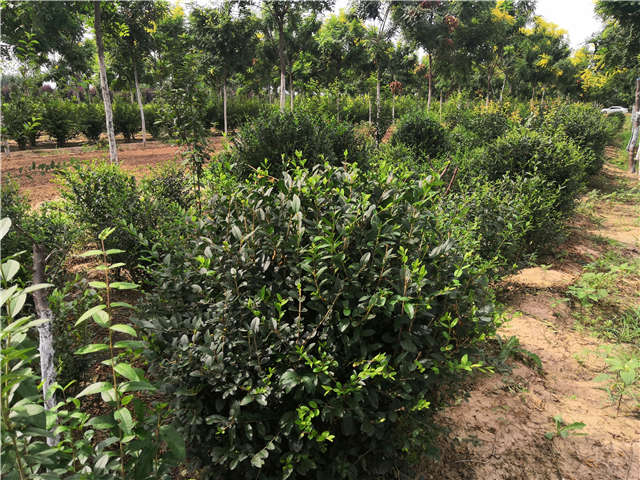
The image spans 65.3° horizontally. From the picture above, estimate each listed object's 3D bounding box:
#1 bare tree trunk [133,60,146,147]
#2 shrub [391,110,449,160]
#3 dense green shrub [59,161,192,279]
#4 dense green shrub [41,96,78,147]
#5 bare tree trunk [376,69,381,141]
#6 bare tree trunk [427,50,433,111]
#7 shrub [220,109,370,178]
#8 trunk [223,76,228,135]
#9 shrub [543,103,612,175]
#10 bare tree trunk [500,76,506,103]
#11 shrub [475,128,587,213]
[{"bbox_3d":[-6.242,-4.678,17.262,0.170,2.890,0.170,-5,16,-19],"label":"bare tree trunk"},{"bbox_3d":[2.140,-2.069,10.738,1.300,1.350,1.300,3,16,11],"label":"shrub"},{"bbox_3d":[-1.913,-0.256,4.910,1.250,0.970,1.250,-6,17,-21],"label":"dense green shrub"},{"bbox_3d":[-9.345,-4.235,17.908,1.350,1.690,1.350,-8,17,-26],"label":"dense green shrub"},{"bbox_3d":[2.095,-4.769,17.876,0.120,2.730,0.120,2,16,6],"label":"bare tree trunk"},{"bbox_3d":[4.116,-5.302,18.766,0.140,3.280,0.140,3,16,11],"label":"bare tree trunk"},{"bbox_3d":[-0.337,-1.120,7.161,1.950,1.430,1.950,-1,16,-3],"label":"shrub"},{"bbox_3d":[-4.470,-6.329,23.613,0.140,2.670,0.140,-3,16,-10],"label":"trunk"},{"bbox_3d":[5.528,-2.148,10.716,1.500,1.510,1.500,8,17,26],"label":"shrub"},{"bbox_3d":[9.227,-6.779,25.101,0.160,2.740,0.160,5,16,19],"label":"bare tree trunk"},{"bbox_3d":[3.115,-1.050,7.388,1.600,1.170,1.600,6,17,22],"label":"shrub"}]

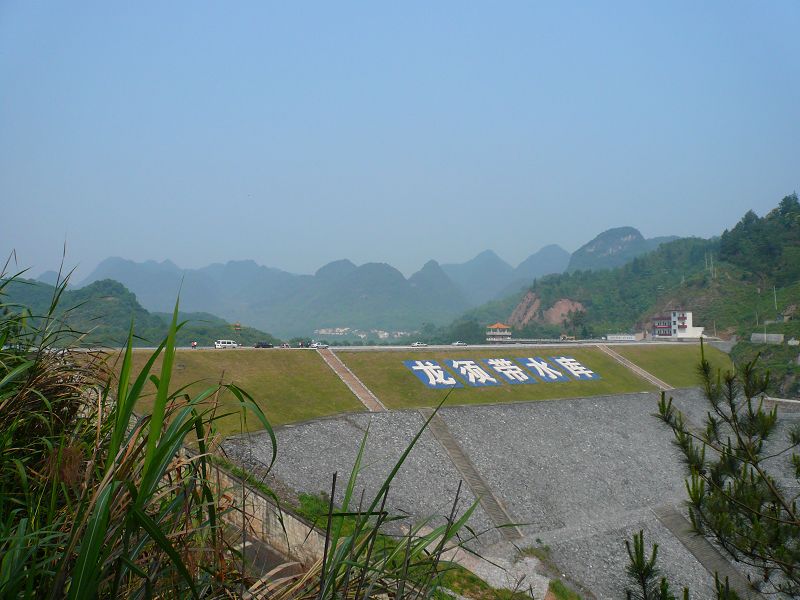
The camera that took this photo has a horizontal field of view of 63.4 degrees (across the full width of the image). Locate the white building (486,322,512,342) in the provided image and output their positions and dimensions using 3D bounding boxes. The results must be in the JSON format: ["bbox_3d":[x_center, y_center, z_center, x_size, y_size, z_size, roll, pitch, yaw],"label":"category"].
[{"bbox_3d":[41.055,13.657,267.000,7.600,8.500,7.600,2,-4,-34],"label":"white building"}]

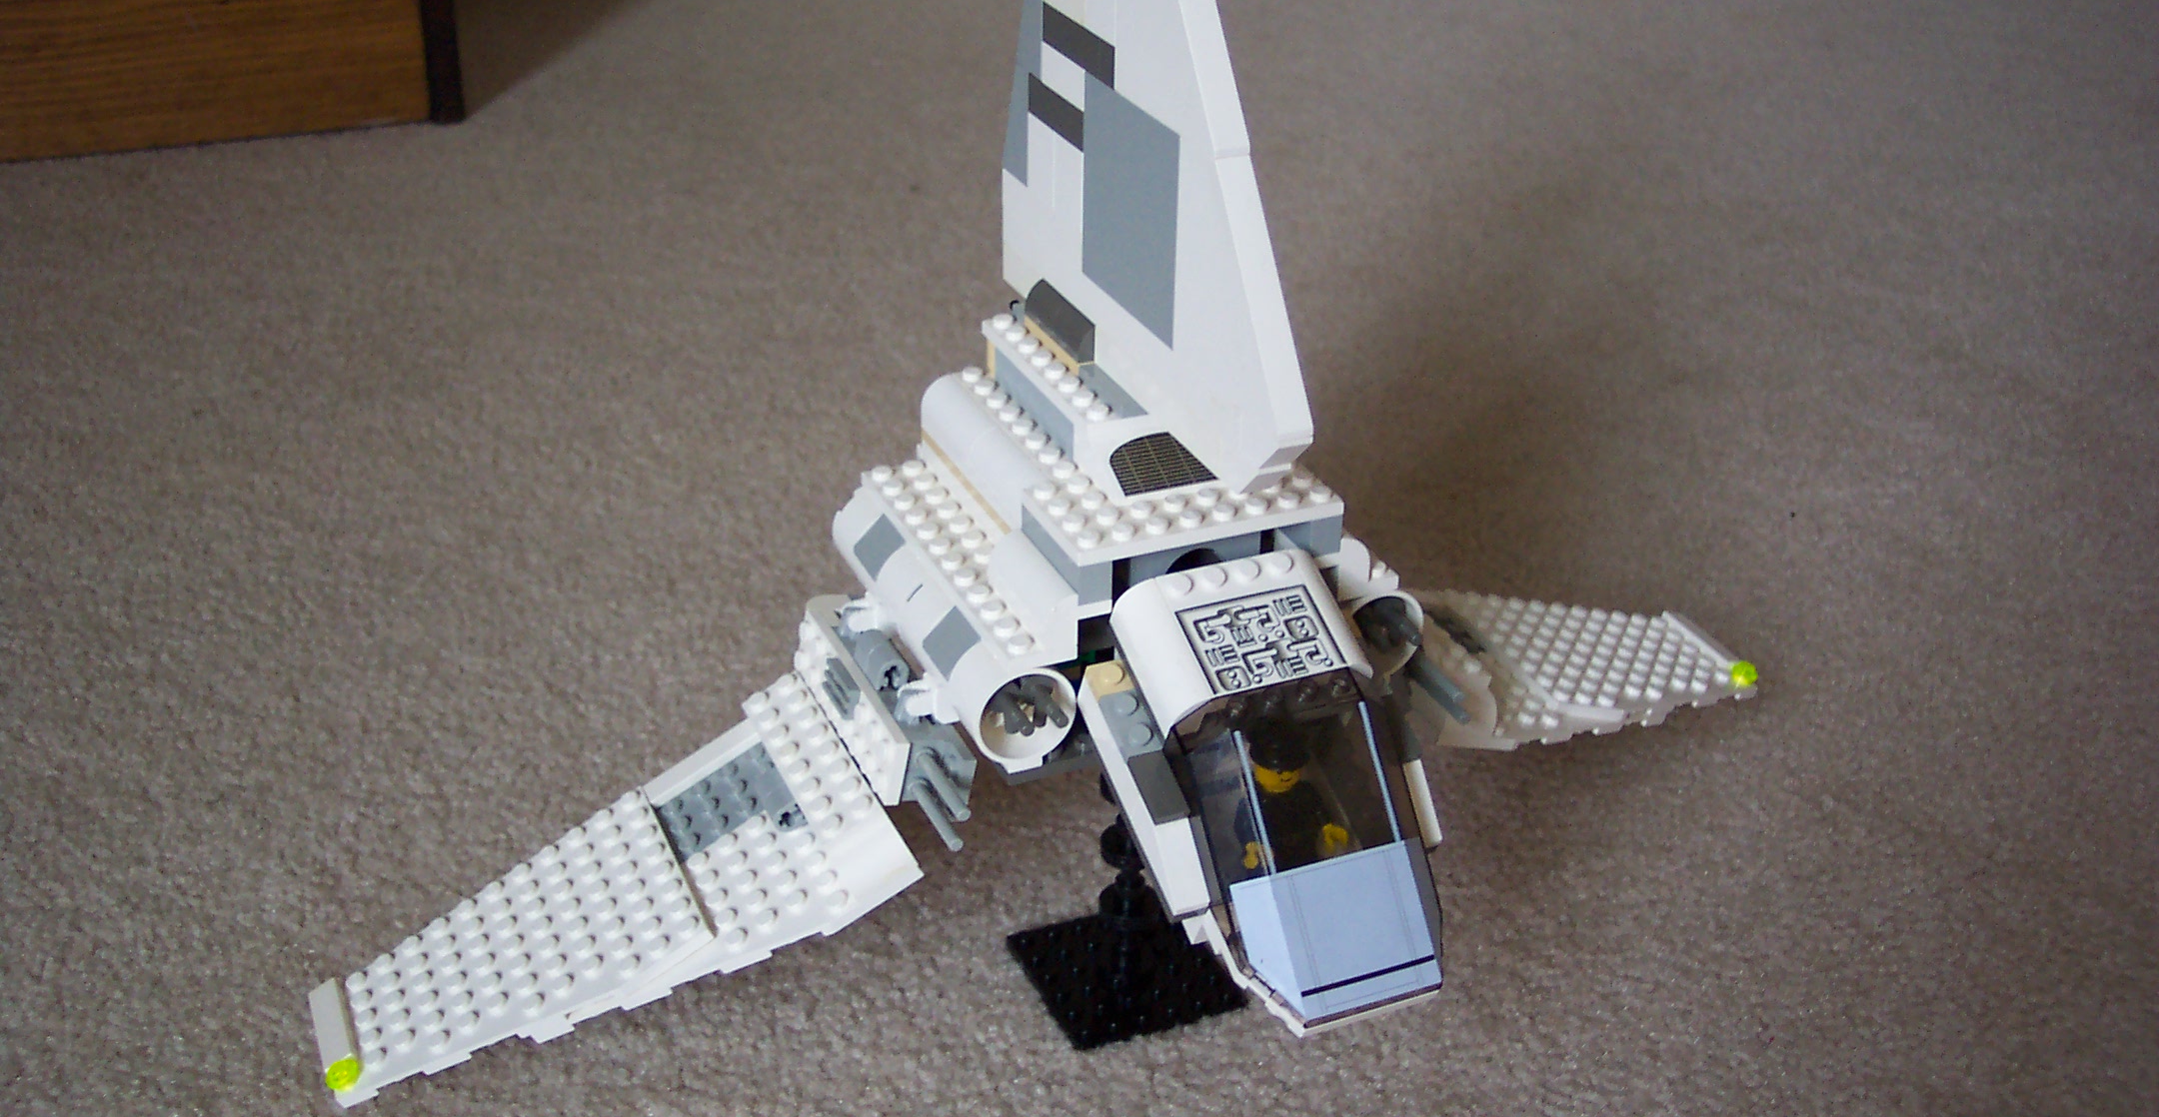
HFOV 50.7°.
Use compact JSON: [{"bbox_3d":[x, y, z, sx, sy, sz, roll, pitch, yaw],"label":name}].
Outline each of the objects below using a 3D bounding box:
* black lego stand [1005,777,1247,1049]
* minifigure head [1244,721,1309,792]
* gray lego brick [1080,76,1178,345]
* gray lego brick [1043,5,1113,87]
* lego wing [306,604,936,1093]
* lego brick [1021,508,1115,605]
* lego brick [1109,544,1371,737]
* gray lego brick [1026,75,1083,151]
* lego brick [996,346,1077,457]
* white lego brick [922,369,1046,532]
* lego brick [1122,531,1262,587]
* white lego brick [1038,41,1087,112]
[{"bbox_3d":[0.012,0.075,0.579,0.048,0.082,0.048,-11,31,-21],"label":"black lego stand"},{"bbox_3d":[0.042,0.042,0.485,0.012,0.012,0.012,5,42,-4],"label":"minifigure head"},{"bbox_3d":[0.014,-0.076,0.495,0.008,0.048,0.048,-11,31,-21],"label":"gray lego brick"},{"bbox_3d":[0.003,-0.114,0.501,0.008,0.010,0.040,-11,31,-21],"label":"gray lego brick"},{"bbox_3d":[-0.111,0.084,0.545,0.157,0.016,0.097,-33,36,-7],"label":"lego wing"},{"bbox_3d":[-0.003,-0.001,0.496,0.008,0.010,0.032,-11,31,-21],"label":"lego brick"},{"bbox_3d":[0.036,0.016,0.484,0.049,0.012,0.032,-11,56,-21],"label":"lego brick"},{"bbox_3d":[-0.002,-0.103,0.522,0.008,0.010,0.032,-11,31,-21],"label":"gray lego brick"},{"bbox_3d":[-0.007,-0.037,0.534,0.008,0.010,0.048,-11,31,-21],"label":"lego brick"},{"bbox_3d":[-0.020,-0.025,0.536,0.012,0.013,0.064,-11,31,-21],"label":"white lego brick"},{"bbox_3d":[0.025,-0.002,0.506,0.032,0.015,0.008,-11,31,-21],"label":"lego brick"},{"bbox_3d":[0.000,-0.109,0.514,0.008,0.010,0.024,-11,31,-21],"label":"white lego brick"}]

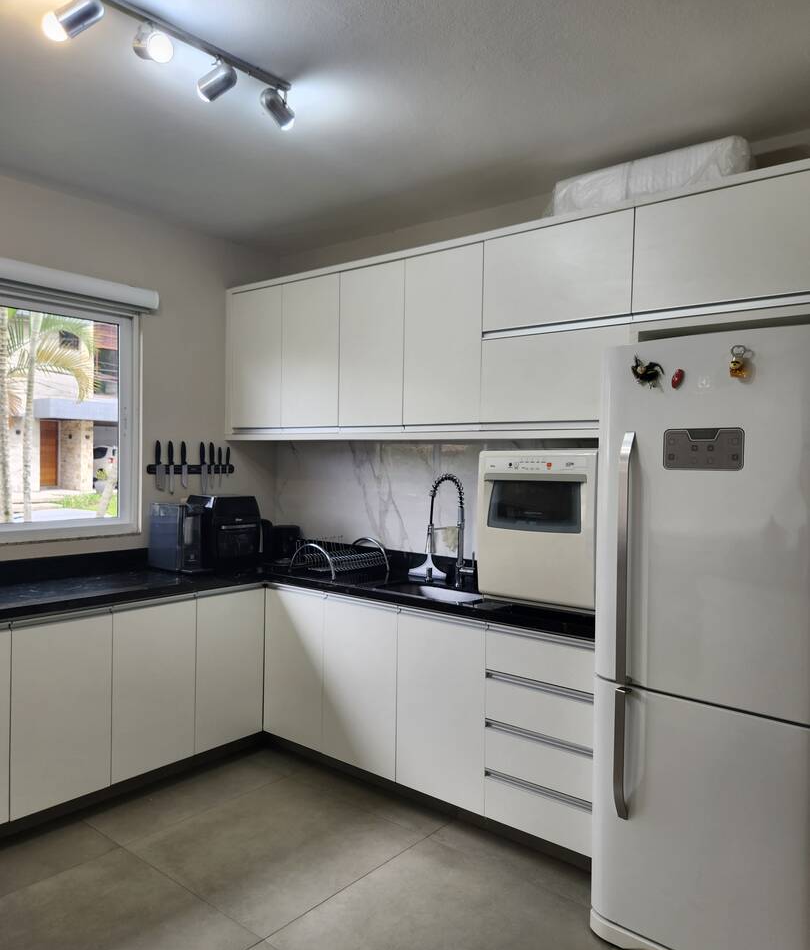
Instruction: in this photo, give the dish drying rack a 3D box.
[{"bbox_3d":[-0.336,0.410,3.632,0.355,0.163,0.390,2,1,40],"label":"dish drying rack"}]

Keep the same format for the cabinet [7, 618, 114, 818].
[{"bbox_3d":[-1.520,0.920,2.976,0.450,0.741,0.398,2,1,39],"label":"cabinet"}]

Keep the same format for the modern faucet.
[{"bbox_3d":[0.207,0.250,3.205,0.120,0.518,0.260,2,1,40],"label":"modern faucet"}]

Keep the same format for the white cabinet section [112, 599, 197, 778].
[{"bbox_3d":[-1.315,0.938,3.351,0.550,0.733,0.413,2,1,39],"label":"white cabinet section"}]

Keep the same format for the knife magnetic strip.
[{"bbox_3d":[-1.151,-0.027,3.893,0.020,0.048,0.543,2,1,40],"label":"knife magnetic strip"}]

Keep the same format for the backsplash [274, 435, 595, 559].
[{"bbox_3d":[0.003,0.111,3.775,2.110,0.600,0.020,2,1,39],"label":"backsplash"}]

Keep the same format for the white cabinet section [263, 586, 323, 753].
[{"bbox_3d":[-0.378,0.946,3.734,0.423,0.733,0.550,2,1,39],"label":"white cabinet section"}]

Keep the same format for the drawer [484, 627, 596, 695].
[{"bbox_3d":[0.634,0.657,2.777,0.443,0.169,0.500,2,1,40],"label":"drawer"}]

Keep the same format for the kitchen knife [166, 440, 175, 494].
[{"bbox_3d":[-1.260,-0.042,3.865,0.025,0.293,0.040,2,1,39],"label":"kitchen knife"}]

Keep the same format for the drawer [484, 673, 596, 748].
[{"bbox_3d":[0.635,0.851,2.796,0.460,0.191,0.450,2,1,39],"label":"drawer"}]

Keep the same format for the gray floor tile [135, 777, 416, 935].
[{"bbox_3d":[-0.490,1.422,2.764,0.800,0.015,0.800,2,1,39],"label":"gray floor tile"}]

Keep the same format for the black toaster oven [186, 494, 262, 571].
[{"bbox_3d":[-0.938,0.301,3.730,0.265,0.375,0.300,0,1,-40],"label":"black toaster oven"}]

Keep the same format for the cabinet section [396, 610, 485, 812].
[{"bbox_3d":[0.314,0.968,3.172,0.452,0.733,0.550,2,1,39],"label":"cabinet section"}]

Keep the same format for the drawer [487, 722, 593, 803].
[{"bbox_3d":[0.630,1.027,2.784,0.443,0.182,0.500,2,1,40],"label":"drawer"}]

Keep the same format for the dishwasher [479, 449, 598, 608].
[{"bbox_3d":[0.631,0.211,2.930,0.512,0.610,0.410,2,1,40],"label":"dishwasher"}]

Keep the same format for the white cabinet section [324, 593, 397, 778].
[{"bbox_3d":[-0.038,0.957,3.458,0.454,0.733,0.550,2,1,39],"label":"white cabinet section"}]

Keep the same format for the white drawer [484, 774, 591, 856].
[{"bbox_3d":[0.628,1.217,2.788,0.443,0.175,0.500,2,1,40],"label":"white drawer"}]

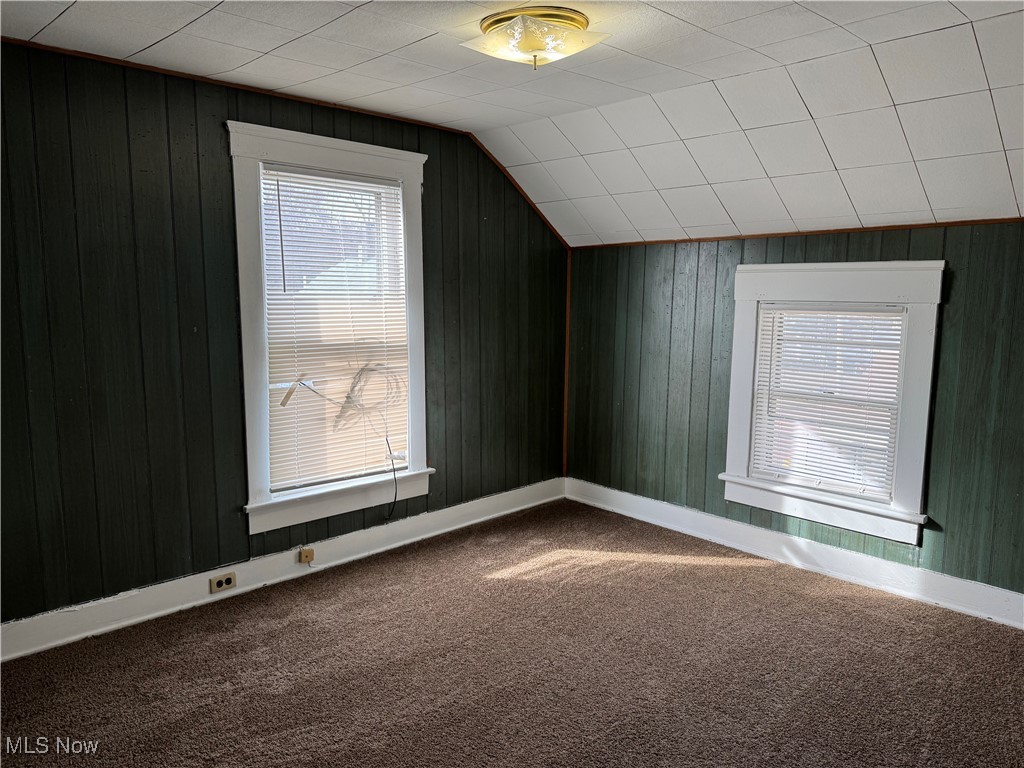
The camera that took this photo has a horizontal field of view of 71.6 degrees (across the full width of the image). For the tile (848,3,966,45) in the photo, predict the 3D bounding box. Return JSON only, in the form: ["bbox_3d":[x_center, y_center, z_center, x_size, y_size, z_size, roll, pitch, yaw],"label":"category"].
[{"bbox_3d":[1.234,-1.137,2.228,0.265,0.015,0.305,-8,11,-43],"label":"tile"}]

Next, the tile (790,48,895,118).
[{"bbox_3d":[1.229,-1.126,2.660,0.305,0.015,0.309,9,-18,46],"label":"tile"}]

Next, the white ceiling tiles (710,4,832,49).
[{"bbox_3d":[0.834,-1.149,2.270,0.305,0.020,0.305,-8,12,-43],"label":"white ceiling tiles"}]

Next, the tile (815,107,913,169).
[{"bbox_3d":[1.400,-0.981,2.832,0.305,0.020,0.305,9,-21,46],"label":"tile"}]

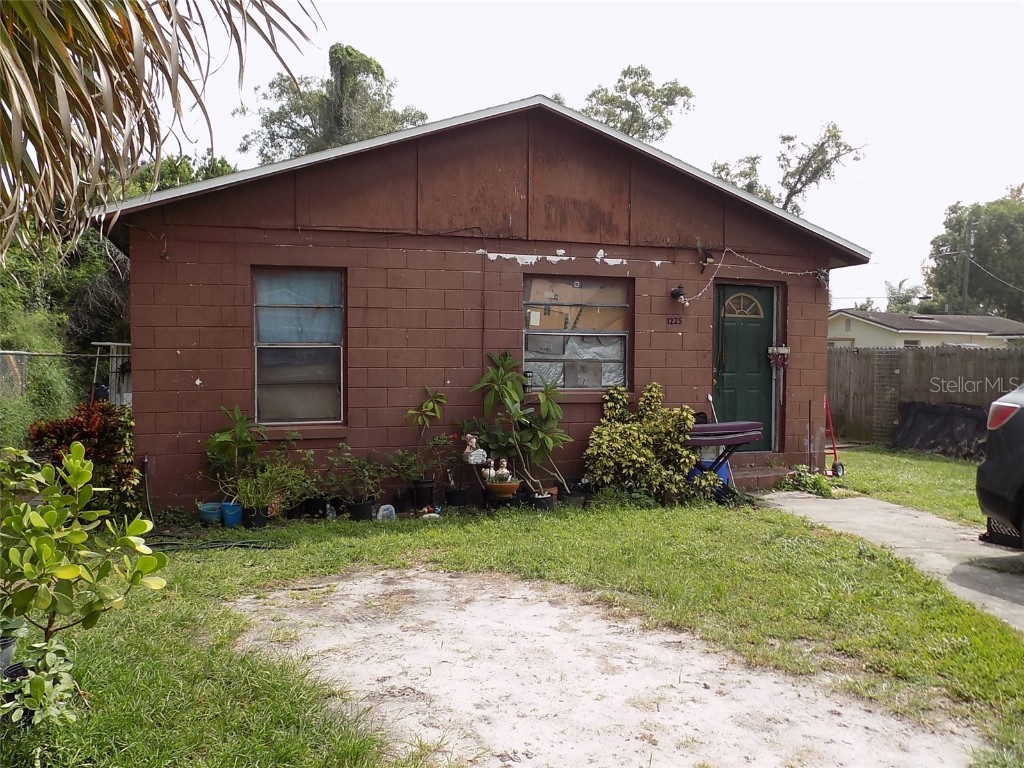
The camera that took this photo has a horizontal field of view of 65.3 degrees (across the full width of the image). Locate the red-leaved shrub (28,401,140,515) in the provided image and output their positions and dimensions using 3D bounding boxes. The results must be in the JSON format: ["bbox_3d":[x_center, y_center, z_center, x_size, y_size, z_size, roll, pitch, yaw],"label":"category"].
[{"bbox_3d":[-4.049,0.728,7.600,1.000,1.120,0.920,0,2,-18],"label":"red-leaved shrub"}]

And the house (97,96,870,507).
[{"bbox_3d":[-1.301,-0.994,13.308,8.534,4.277,10.400,0,2,-18],"label":"house"}]

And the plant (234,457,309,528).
[{"bbox_3d":[-2.258,1.019,7.500,0.670,0.700,0.580,0,2,-18],"label":"plant"}]

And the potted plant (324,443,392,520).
[{"bbox_3d":[-1.509,0.952,7.800,0.630,0.770,0.560,0,2,-18],"label":"potted plant"}]

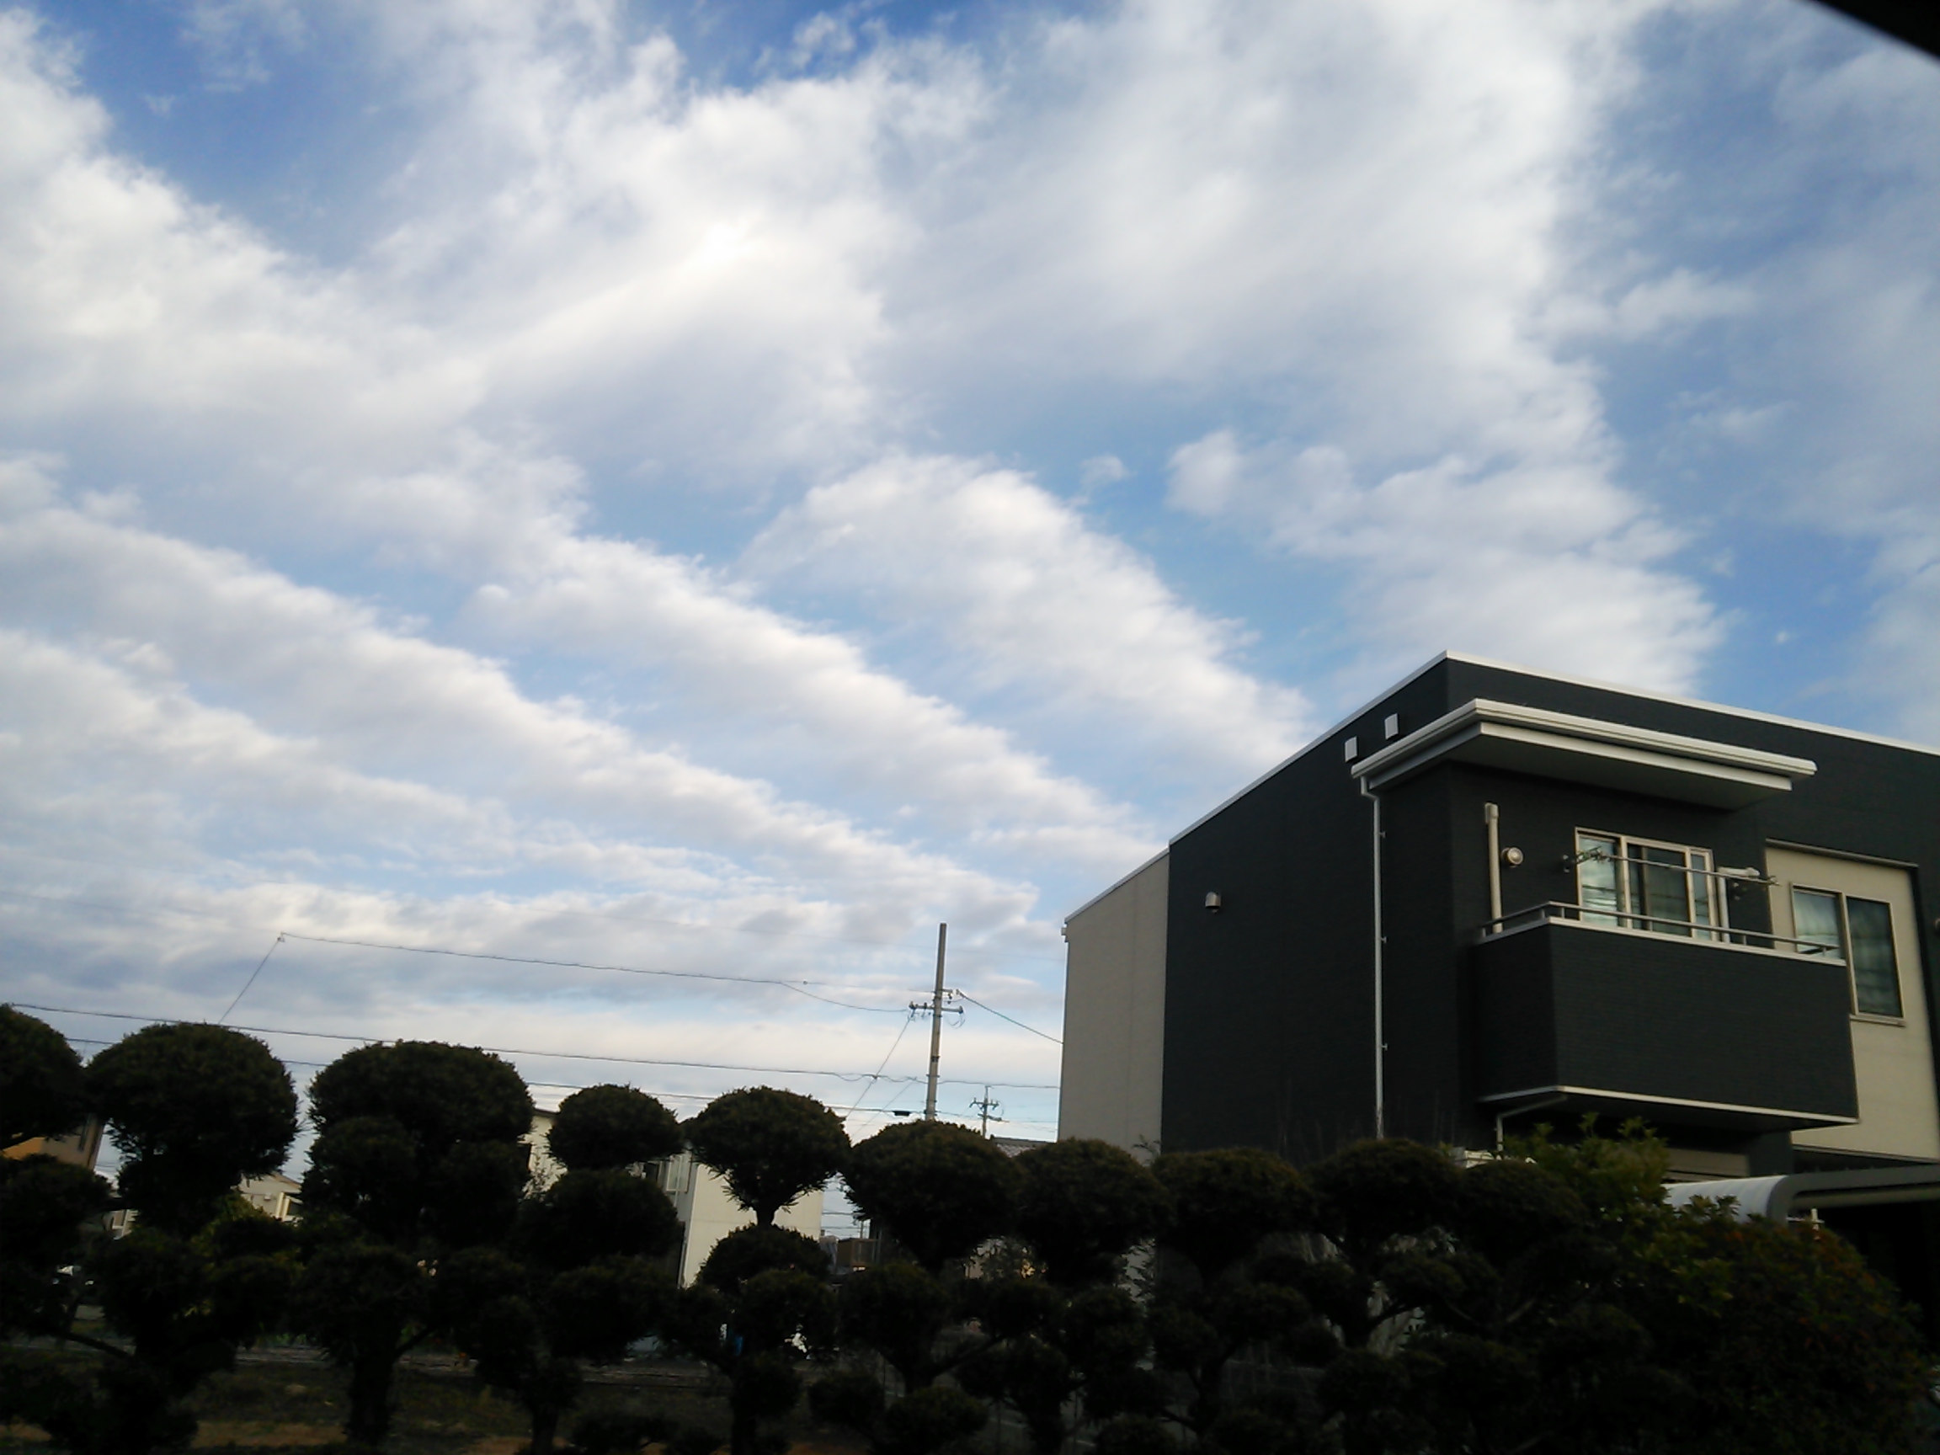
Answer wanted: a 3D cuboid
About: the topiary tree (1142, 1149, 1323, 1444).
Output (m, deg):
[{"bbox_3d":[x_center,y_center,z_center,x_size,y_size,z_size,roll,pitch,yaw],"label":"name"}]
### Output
[{"bbox_3d":[1.781,4.012,10.706,1.120,2.158,1.100,5,-20,0],"label":"topiary tree"}]

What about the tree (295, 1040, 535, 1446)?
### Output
[{"bbox_3d":[-3.214,2.990,9.170,1.280,2.203,1.220,5,-20,0],"label":"tree"}]

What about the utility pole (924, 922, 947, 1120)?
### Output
[{"bbox_3d":[-1.266,11.393,45.170,0.340,11.700,0.340,5,-20,0],"label":"utility pole"}]

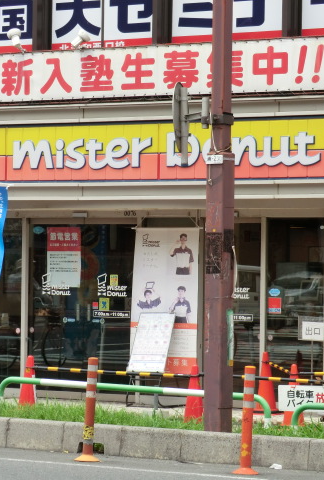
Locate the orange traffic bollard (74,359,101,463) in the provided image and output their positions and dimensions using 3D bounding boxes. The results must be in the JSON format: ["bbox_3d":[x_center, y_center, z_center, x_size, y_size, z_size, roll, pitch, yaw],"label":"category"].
[{"bbox_3d":[-0.572,1.339,17.940,0.200,0.800,0.200,1,0,0],"label":"orange traffic bollard"}]

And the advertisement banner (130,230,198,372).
[{"bbox_3d":[0.041,0.711,26.421,0.950,1.720,0.040,0,0,36],"label":"advertisement banner"}]

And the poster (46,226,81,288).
[{"bbox_3d":[-1.183,0.213,27.500,0.515,0.728,0.010,0,-1,36],"label":"poster"}]

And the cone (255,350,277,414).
[{"bbox_3d":[1.159,1.589,25.298,0.350,0.690,0.350,0,0,36],"label":"cone"}]

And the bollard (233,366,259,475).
[{"bbox_3d":[0.650,1.383,17.400,0.205,0.835,0.205,3,0,0],"label":"bollard"}]

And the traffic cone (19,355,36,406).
[{"bbox_3d":[-1.350,1.526,23.097,0.360,0.700,0.360,0,-1,36],"label":"traffic cone"}]

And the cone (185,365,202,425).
[{"bbox_3d":[0.322,1.565,22.098,0.330,0.690,0.330,1,0,0],"label":"cone"}]

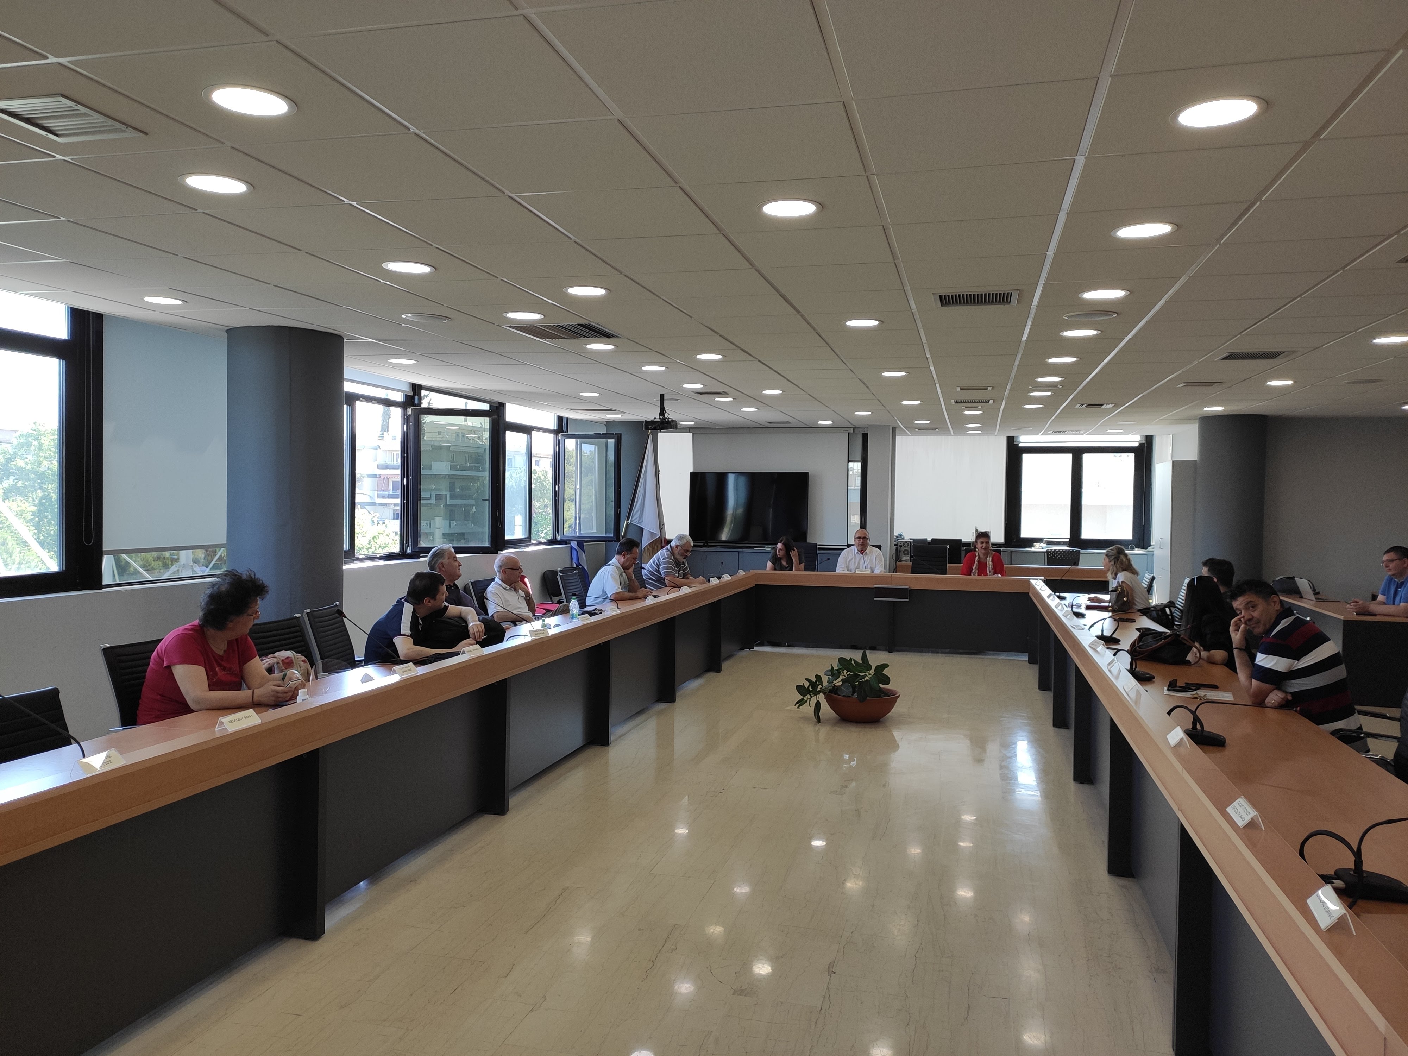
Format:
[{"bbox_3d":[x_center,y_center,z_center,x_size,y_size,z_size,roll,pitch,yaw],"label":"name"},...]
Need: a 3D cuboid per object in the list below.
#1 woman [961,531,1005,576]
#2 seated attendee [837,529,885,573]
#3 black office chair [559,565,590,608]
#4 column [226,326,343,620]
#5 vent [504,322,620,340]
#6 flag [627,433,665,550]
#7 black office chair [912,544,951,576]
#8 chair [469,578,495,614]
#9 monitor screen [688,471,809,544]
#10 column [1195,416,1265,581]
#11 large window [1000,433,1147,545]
[{"bbox_3d":[3.065,0.725,11.230,0.517,1.313,0.731,1,2,15],"label":"woman"},{"bbox_3d":[1.774,0.686,11.570,0.546,1.331,0.731,1,2,15],"label":"seated attendee"},{"bbox_3d":[-0.913,0.860,8.882,0.604,1.040,0.566,2,2,27],"label":"black office chair"},{"bbox_3d":[-2.590,0.115,6.299,0.663,2.615,0.663,1,2,15],"label":"column"},{"bbox_3d":[-0.823,-1.166,5.994,0.575,0.049,0.556,1,2,15],"label":"vent"},{"bbox_3d":[-0.691,-0.454,12.374,0.488,1.443,0.273,1,2,1],"label":"flag"},{"bbox_3d":[2.547,0.791,11.530,0.566,1.147,0.604,1,2,13],"label":"black office chair"},{"bbox_3d":[-1.316,0.892,7.275,0.604,1.050,0.566,2,2,20],"label":"chair"},{"bbox_3d":[0.593,-0.265,13.402,1.599,0.926,0.078,1,2,9],"label":"monitor screen"},{"bbox_3d":[5.644,0.124,10.921,0.663,2.615,0.663,1,2,15],"label":"column"},{"bbox_3d":[5.114,-0.470,13.972,1.882,1.550,0.136,1,2,15],"label":"large window"}]

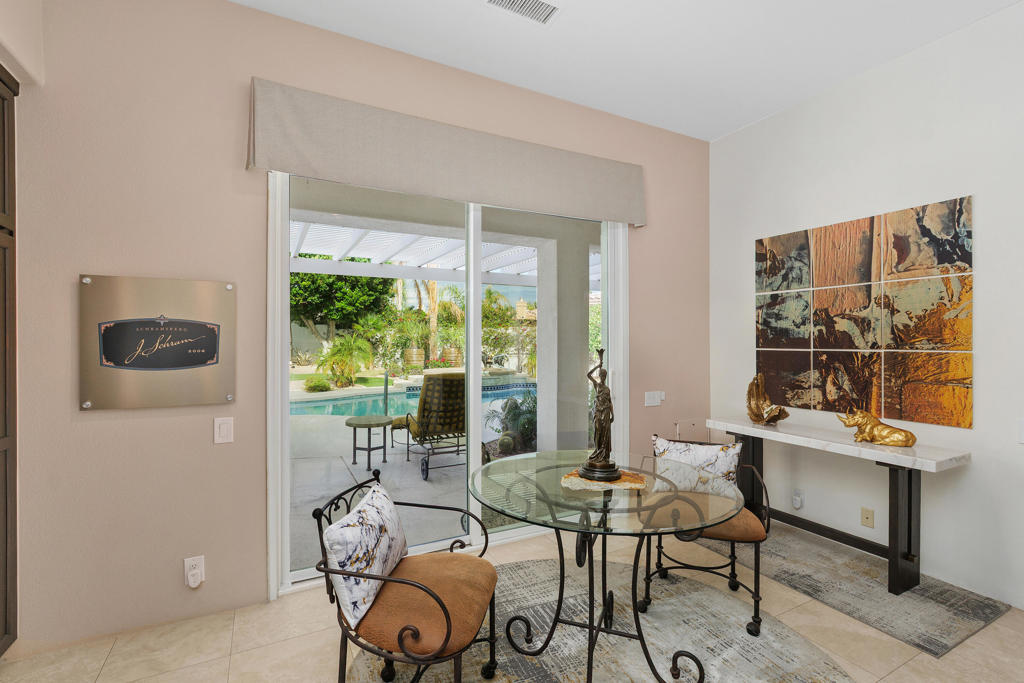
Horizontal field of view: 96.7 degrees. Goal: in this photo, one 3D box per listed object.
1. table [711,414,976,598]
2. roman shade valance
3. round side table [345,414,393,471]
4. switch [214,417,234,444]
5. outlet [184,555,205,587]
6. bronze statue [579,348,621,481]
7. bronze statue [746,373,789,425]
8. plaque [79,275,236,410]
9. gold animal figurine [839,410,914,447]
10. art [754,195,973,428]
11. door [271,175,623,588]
[{"bbox_3d":[1.903,0.954,2.861,0.366,0.751,1.323,0,0,-27],"label":"table"},{"bbox_3d":[-0.176,-1.057,2.823,2.514,0.444,0.127,0,0,-27],"label":"roman shade valance"},{"bbox_3d":[-1.596,1.127,5.098,0.526,0.485,0.526,0,0,0],"label":"round side table"},{"bbox_3d":[-1.420,0.442,2.246,0.078,0.124,0.013,0,0,-27],"label":"switch"},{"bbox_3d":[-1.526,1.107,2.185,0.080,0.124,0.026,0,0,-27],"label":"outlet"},{"bbox_3d":[0.355,0.282,1.824,0.172,0.505,0.172,0,0,18],"label":"bronze statue"},{"bbox_3d":[1.797,0.406,3.199,0.190,0.350,0.230,0,0,-27],"label":"bronze statue"},{"bbox_3d":[-1.629,0.007,2.129,0.585,0.598,0.030,0,0,-27],"label":"plaque"},{"bbox_3d":[2.066,0.499,2.583,0.358,0.159,0.151,0,0,41],"label":"gold animal figurine"},{"bbox_3d":[2.155,-0.151,2.946,0.024,1.237,1.223,0,0,-27],"label":"art"},{"bbox_3d":[-0.215,0.150,2.942,2.403,2.360,0.130,0,0,-27],"label":"door"}]

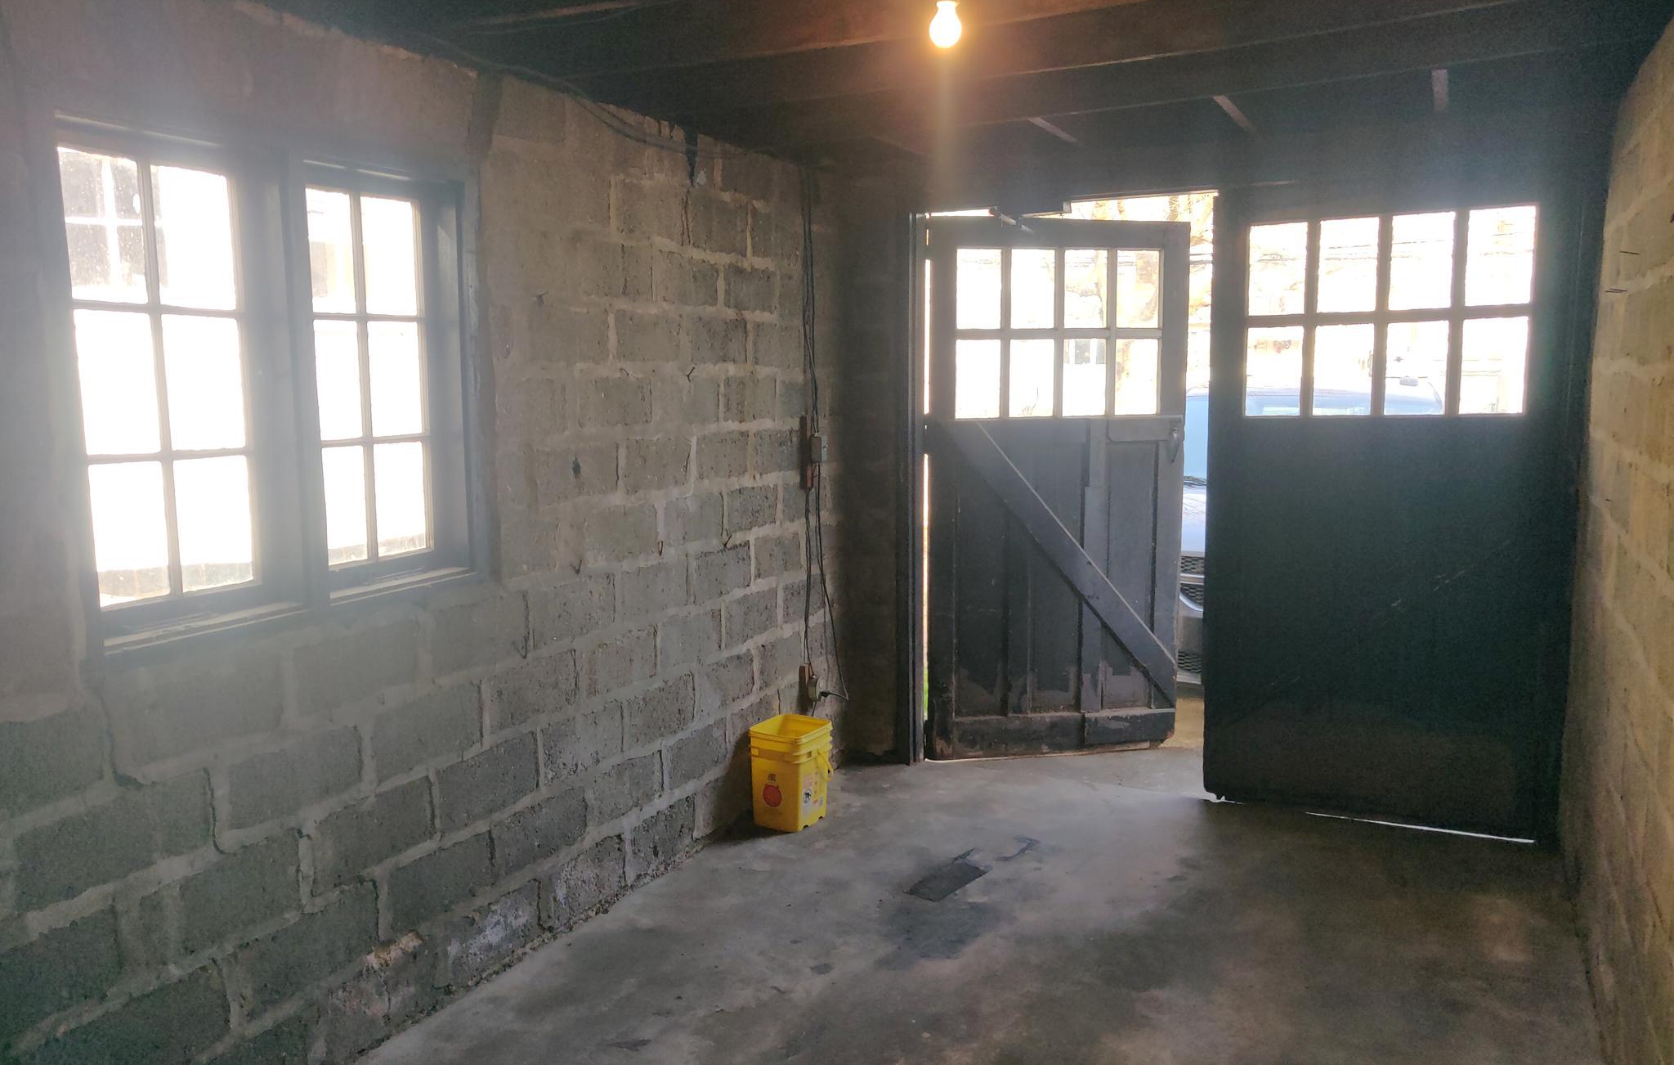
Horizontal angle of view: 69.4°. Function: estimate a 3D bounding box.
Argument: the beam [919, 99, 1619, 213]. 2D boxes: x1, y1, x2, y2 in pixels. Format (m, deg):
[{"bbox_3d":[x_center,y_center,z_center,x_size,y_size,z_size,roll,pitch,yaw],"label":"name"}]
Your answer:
[{"bbox_3d":[1.354,-1.316,4.311,2.400,0.180,0.120,3,8,27],"label":"beam"}]

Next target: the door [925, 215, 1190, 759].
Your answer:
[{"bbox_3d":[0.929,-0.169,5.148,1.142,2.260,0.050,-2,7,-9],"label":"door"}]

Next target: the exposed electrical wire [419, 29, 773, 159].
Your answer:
[{"bbox_3d":[-0.618,-1.277,3.728,0.080,0.130,1.800,3,8,27],"label":"exposed electrical wire"}]

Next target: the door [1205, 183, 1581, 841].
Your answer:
[{"bbox_3d":[1.905,-0.077,4.276,1.125,2.250,0.050,3,8,27],"label":"door"}]

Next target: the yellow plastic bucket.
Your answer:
[{"bbox_3d":[-0.168,0.895,4.483,0.225,0.355,0.250,3,8,31],"label":"yellow plastic bucket"}]

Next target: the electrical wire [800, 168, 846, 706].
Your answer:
[{"bbox_3d":[-0.061,-0.338,4.872,0.120,2.200,0.160,3,8,27],"label":"electrical wire"}]

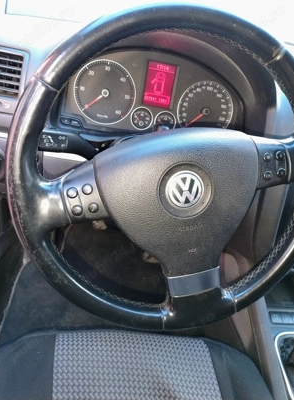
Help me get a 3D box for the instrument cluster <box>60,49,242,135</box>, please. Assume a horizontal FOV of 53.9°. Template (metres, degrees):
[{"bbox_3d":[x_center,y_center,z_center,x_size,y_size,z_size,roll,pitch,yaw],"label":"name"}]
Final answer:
[{"bbox_3d":[0.022,-0.183,0.513,0.320,0.150,0.050,7,15,-10],"label":"instrument cluster"}]

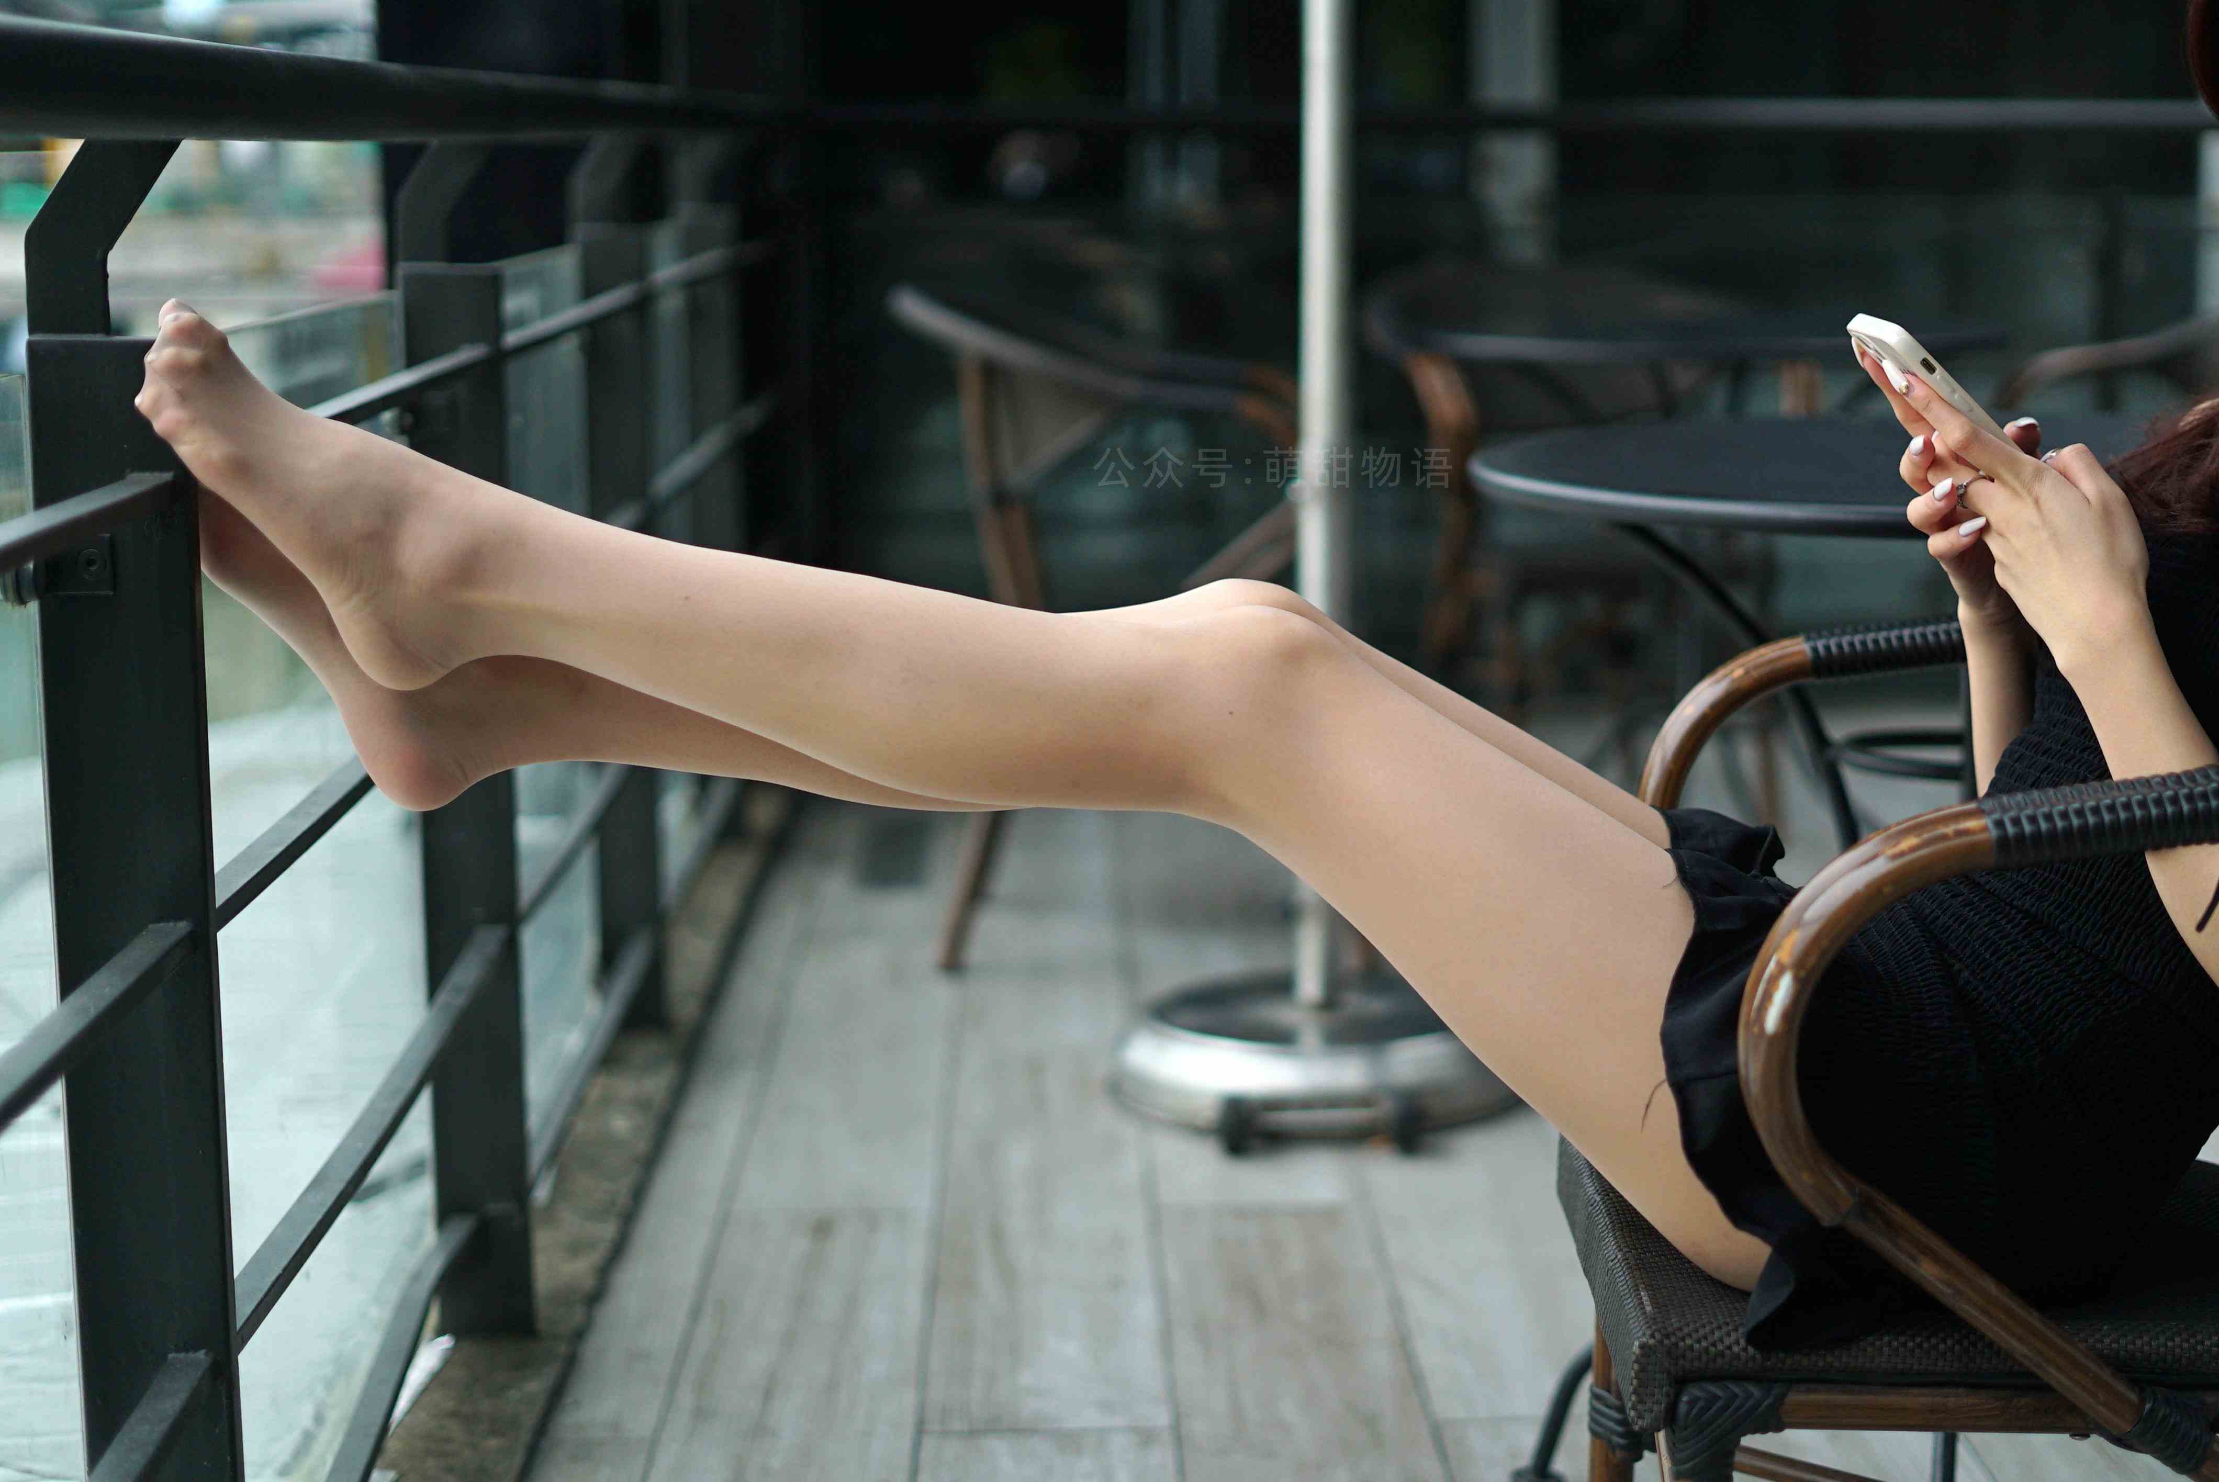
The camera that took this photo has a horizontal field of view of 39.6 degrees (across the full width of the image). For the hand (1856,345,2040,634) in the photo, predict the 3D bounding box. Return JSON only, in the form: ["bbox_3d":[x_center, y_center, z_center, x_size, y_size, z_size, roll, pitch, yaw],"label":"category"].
[{"bbox_3d":[0.461,-0.142,1.680,0.092,0.170,0.090,-18,0,-29],"label":"hand"}]

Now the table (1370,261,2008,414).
[{"bbox_3d":[0.825,-0.193,4.270,0.800,0.730,0.800,0,11,0],"label":"table"}]

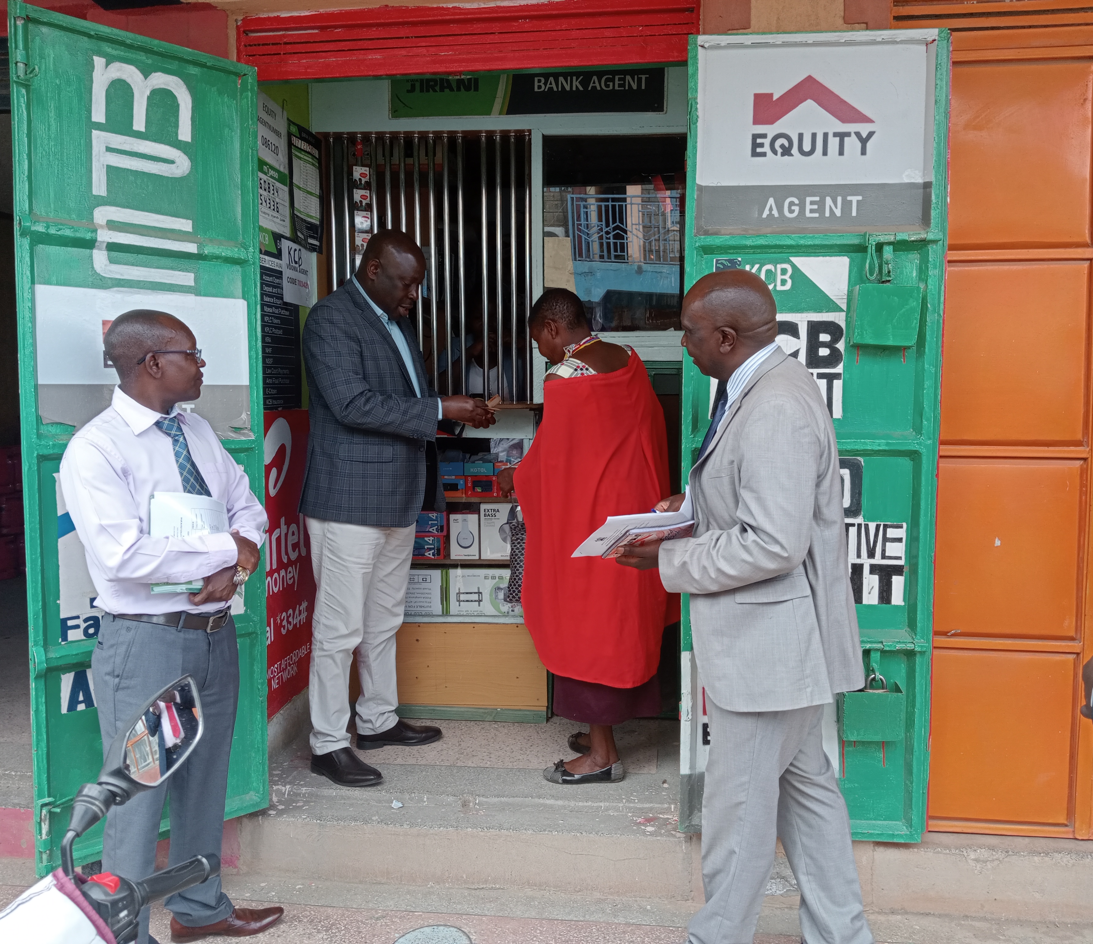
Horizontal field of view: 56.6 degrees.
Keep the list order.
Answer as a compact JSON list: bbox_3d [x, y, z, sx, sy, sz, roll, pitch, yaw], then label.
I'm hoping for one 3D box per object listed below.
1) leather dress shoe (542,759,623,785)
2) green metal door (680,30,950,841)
[{"bbox_3d":[0.120,0.949,3.258,0.252,0.070,0.088,0,4,3],"label":"leather dress shoe"},{"bbox_3d":[0.704,-0.071,2.736,0.665,2.150,0.050,1,4,5],"label":"green metal door"}]

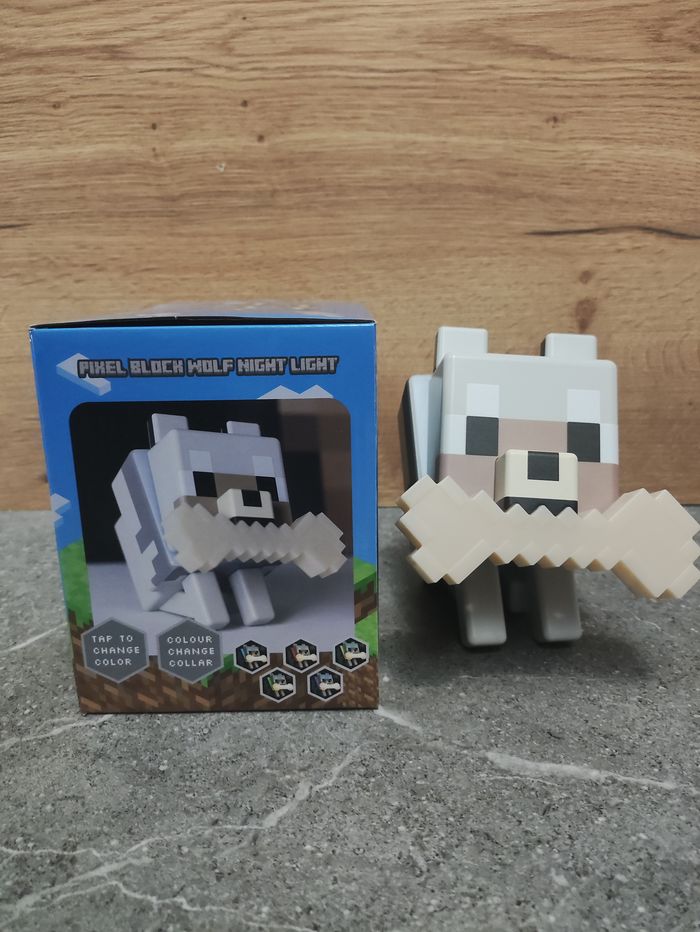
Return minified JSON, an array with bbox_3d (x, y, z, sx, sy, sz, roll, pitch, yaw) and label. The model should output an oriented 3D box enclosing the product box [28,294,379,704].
[{"bbox_3d":[-0.051,0.008,0.319,0.121,0.157,0.133,-1,15,0],"label":"product box"}]

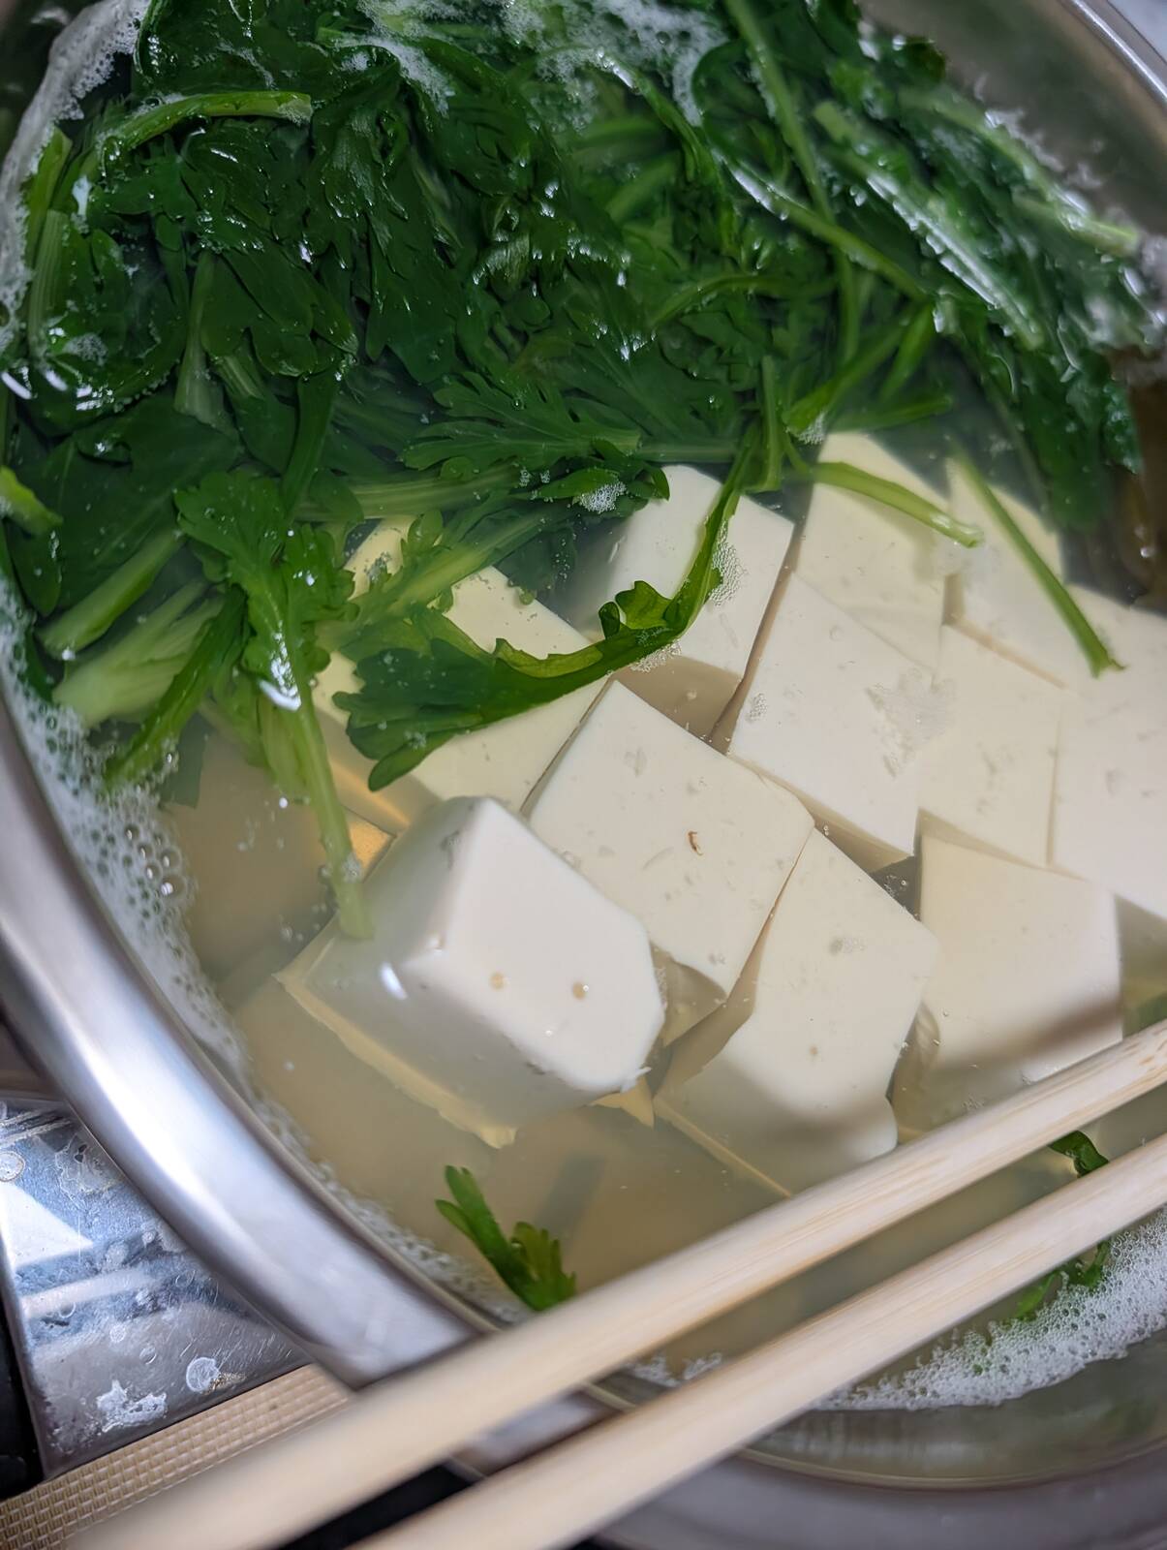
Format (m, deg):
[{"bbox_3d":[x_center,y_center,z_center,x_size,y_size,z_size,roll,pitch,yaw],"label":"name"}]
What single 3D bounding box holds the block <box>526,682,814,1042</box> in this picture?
[{"bbox_3d":[0.006,0.011,0.137,0.032,0.024,0.027,37,60,-5],"label":"block"}]

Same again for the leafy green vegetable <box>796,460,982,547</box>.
[{"bbox_3d":[0.053,-0.047,0.184,0.040,0.005,0.008,14,69,-23],"label":"leafy green vegetable"}]

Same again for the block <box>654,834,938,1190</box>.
[{"bbox_3d":[0.028,0.029,0.141,0.025,0.024,0.030,38,52,-5],"label":"block"}]

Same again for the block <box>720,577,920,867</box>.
[{"bbox_3d":[0.035,-0.006,0.179,0.034,0.029,0.034,28,64,-18],"label":"block"}]

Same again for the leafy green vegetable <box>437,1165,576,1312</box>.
[{"bbox_3d":[-0.008,0.053,0.123,0.022,0.006,0.008,50,60,-6],"label":"leafy green vegetable"}]

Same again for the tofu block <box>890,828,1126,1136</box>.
[{"bbox_3d":[0.055,0.030,0.157,0.038,0.024,0.030,14,70,-23],"label":"tofu block"}]

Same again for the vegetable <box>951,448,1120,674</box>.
[{"bbox_3d":[0.083,-0.039,0.197,0.007,0.005,0.050,-35,92,-31],"label":"vegetable"}]

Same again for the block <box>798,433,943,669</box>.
[{"bbox_3d":[0.038,-0.031,0.168,0.027,0.024,0.029,23,66,-19],"label":"block"}]

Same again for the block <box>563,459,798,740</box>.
[{"bbox_3d":[0.010,-0.023,0.147,0.021,0.024,0.027,23,66,-19],"label":"block"}]

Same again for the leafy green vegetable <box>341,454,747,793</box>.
[{"bbox_3d":[0.000,-0.017,0.131,0.068,0.015,0.019,-36,93,-30],"label":"leafy green vegetable"}]

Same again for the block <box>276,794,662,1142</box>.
[{"bbox_3d":[-0.013,0.024,0.138,0.035,0.026,0.025,41,54,-21],"label":"block"}]

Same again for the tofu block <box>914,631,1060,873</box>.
[{"bbox_3d":[0.064,-0.002,0.195,0.028,0.029,0.035,22,66,-20],"label":"tofu block"}]

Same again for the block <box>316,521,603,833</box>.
[{"bbox_3d":[-0.022,-0.010,0.154,0.034,0.027,0.028,32,63,-15],"label":"block"}]

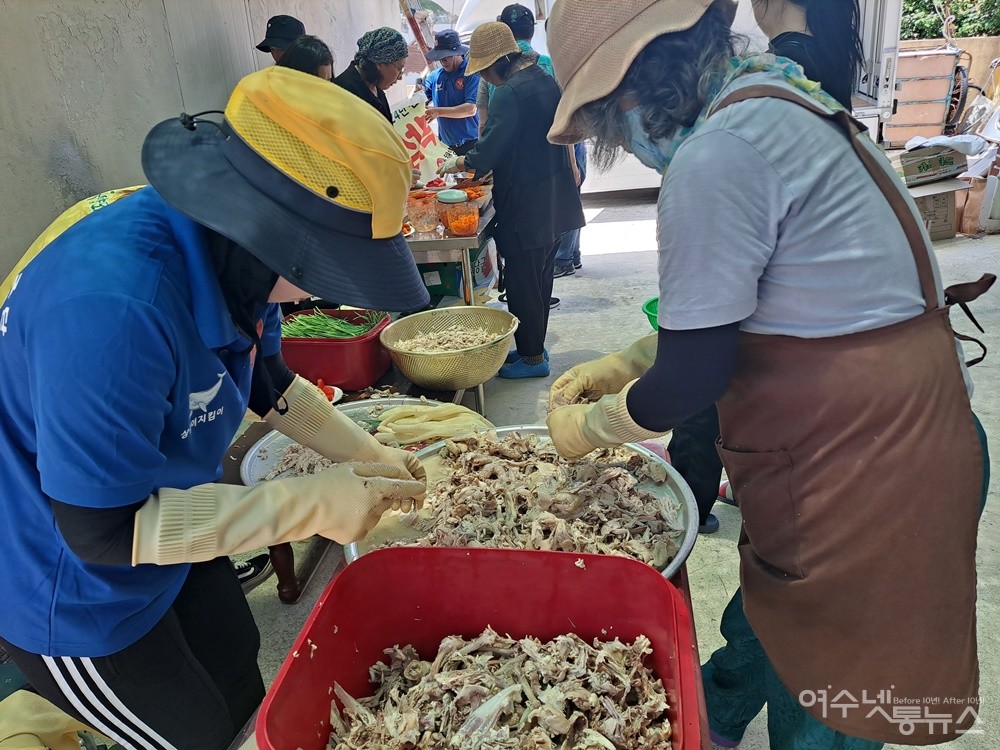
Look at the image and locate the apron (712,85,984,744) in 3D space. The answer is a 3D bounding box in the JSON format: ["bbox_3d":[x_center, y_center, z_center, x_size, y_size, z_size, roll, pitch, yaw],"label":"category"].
[{"bbox_3d":[0.495,0.045,0.990,0.350,0.840,0.400,3,20,21],"label":"apron"}]

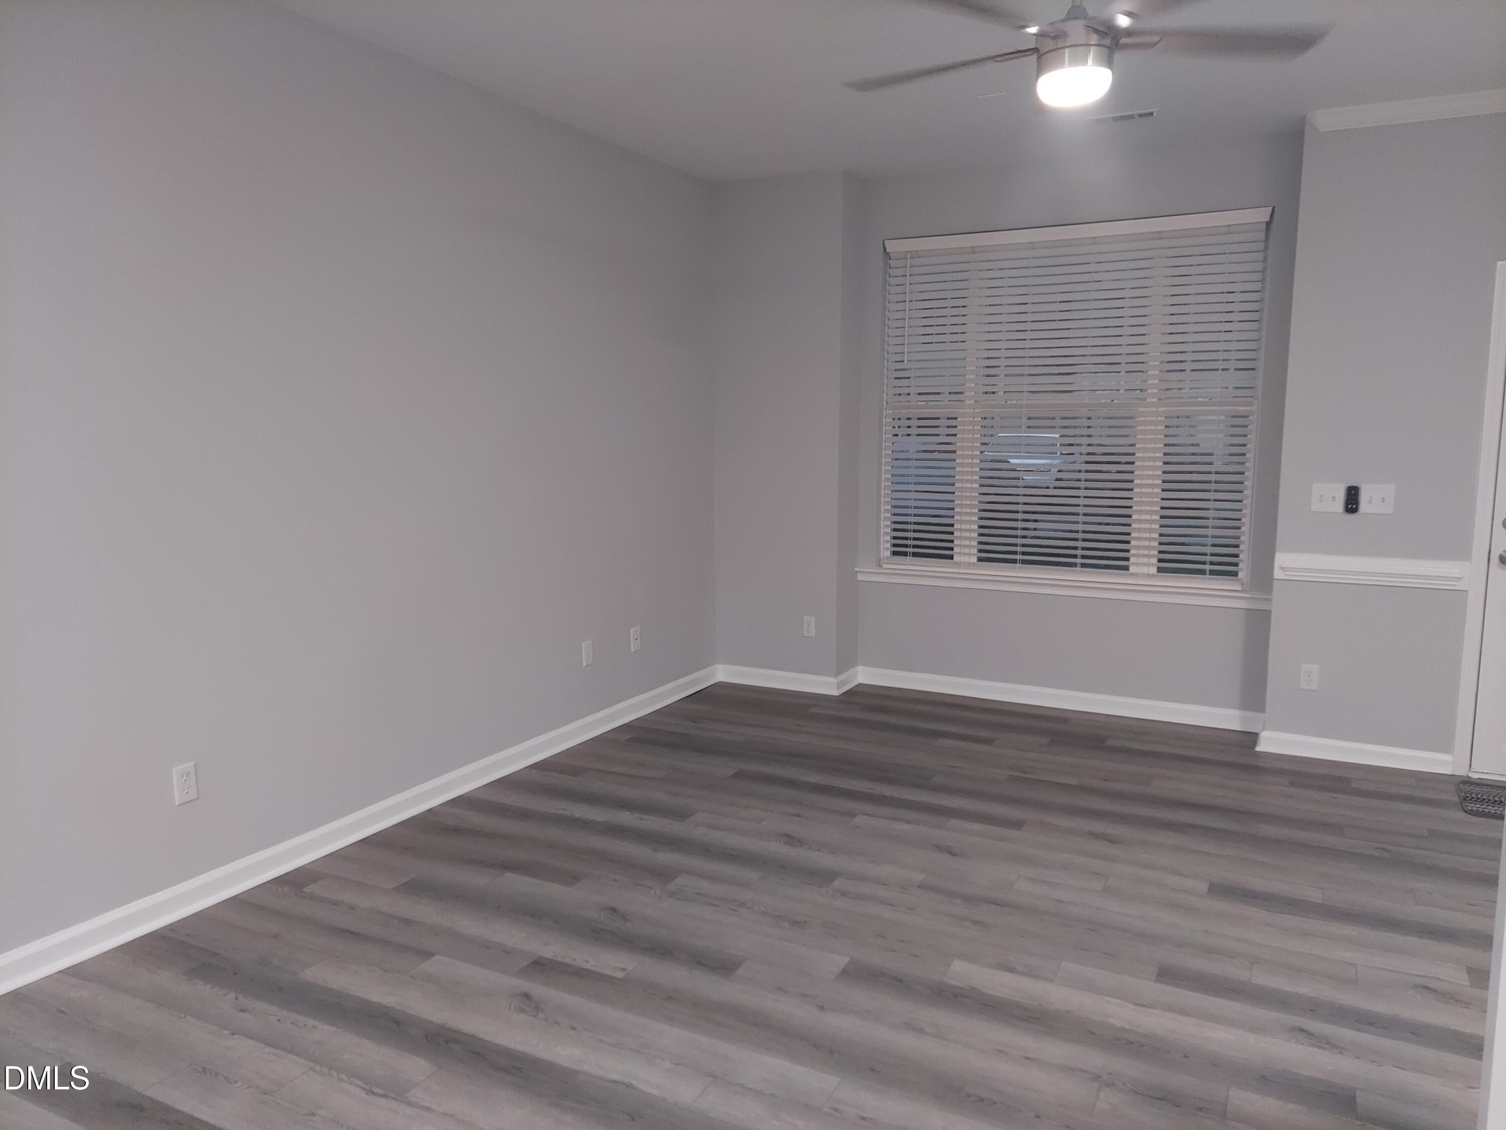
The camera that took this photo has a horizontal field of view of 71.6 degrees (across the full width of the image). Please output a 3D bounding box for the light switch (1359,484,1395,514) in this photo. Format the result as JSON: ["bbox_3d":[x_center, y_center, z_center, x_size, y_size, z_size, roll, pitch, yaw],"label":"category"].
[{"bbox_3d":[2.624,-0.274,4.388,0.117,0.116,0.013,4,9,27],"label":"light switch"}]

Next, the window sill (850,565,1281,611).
[{"bbox_3d":[1.522,0.112,5.384,2.076,0.076,0.100,4,9,27],"label":"window sill"}]

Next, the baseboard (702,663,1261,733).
[{"bbox_3d":[1.124,0.684,5.476,2.795,0.093,0.328,4,9,27],"label":"baseboard"}]

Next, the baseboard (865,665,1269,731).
[{"bbox_3d":[1.514,0.688,5.447,2.076,0.093,0.020,4,9,27],"label":"baseboard"}]

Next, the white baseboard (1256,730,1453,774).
[{"bbox_3d":[2.601,0.811,4.541,0.742,0.093,0.020,4,9,27],"label":"white baseboard"}]

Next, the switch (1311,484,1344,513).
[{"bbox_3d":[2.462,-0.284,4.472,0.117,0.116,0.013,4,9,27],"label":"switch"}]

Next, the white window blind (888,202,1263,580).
[{"bbox_3d":[1.539,-0.802,5.280,1.859,1.761,0.100,4,9,27],"label":"white window blind"}]

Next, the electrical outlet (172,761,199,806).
[{"bbox_3d":[-1.677,0.650,3.093,0.008,0.115,0.071,4,9,27],"label":"electrical outlet"}]

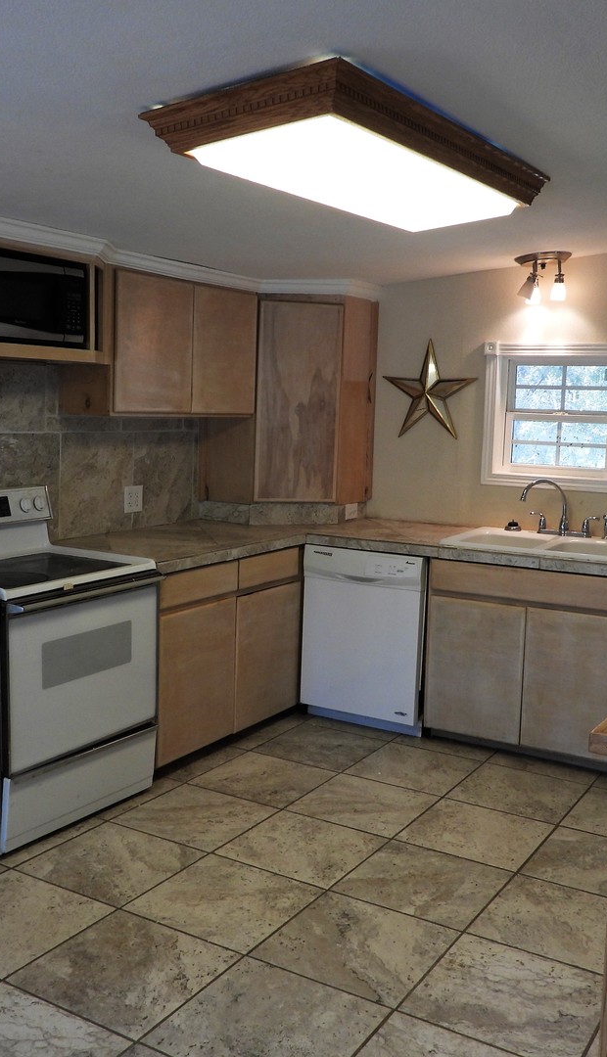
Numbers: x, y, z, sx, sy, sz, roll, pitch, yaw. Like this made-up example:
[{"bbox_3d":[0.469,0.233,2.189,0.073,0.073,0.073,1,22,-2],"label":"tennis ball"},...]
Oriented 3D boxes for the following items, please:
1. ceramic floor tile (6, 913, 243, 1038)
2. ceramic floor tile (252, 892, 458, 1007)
[{"bbox_3d":[-0.474,1.190,2.636,0.454,0.010,0.454,5,8,31],"label":"ceramic floor tile"},{"bbox_3d":[0.156,1.193,2.796,0.453,0.010,0.450,6,8,31],"label":"ceramic floor tile"}]

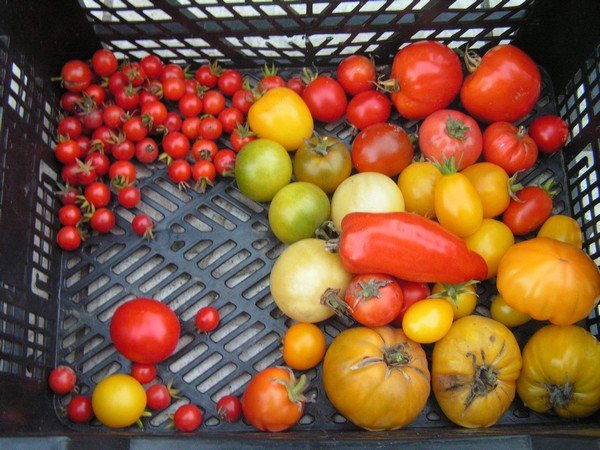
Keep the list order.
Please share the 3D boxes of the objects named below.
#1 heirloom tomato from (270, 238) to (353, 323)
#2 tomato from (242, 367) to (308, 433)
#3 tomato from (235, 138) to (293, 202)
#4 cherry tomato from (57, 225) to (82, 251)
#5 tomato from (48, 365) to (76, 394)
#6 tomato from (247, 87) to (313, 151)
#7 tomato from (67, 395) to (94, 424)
[{"bbox_3d":[0.011,0.051,0.610,0.073,0.075,0.075,42,120,40],"label":"heirloom tomato"},{"bbox_3d":[-0.022,0.152,0.575,0.055,0.050,0.057,0,72,-29],"label":"tomato"},{"bbox_3d":[-0.035,-0.054,0.648,0.056,0.056,0.062,-1,75,-1],"label":"tomato"},{"bbox_3d":[-0.225,0.012,0.644,0.024,0.024,0.024,-1,75,-1],"label":"cherry tomato"},{"bbox_3d":[-0.213,0.139,0.592,0.025,0.025,0.026,0,76,0],"label":"tomato"},{"bbox_3d":[-0.020,-0.107,0.661,0.064,0.057,0.063,-1,75,-1],"label":"tomato"},{"bbox_3d":[-0.201,0.169,0.603,0.024,0.024,0.024,0,75,-1],"label":"tomato"}]

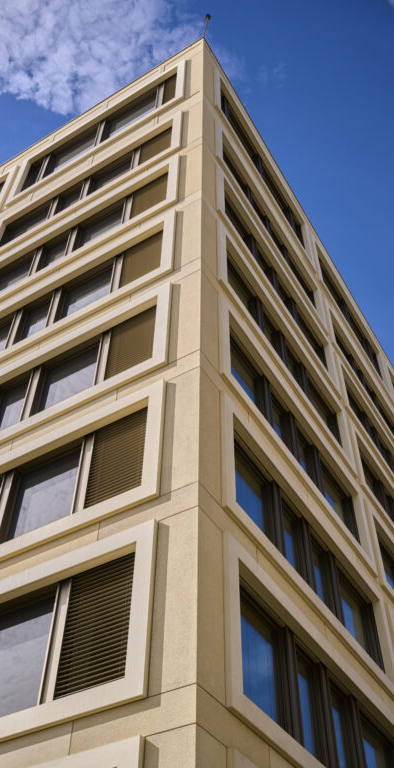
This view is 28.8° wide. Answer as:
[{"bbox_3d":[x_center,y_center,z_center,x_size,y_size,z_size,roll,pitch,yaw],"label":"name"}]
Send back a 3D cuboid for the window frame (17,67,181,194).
[{"bbox_3d":[-3.582,-9.115,28.271,6.989,3.141,0.252,-25,-54,20],"label":"window frame"}]

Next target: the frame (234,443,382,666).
[{"bbox_3d":[2.290,3.608,15.558,0.192,2.105,7.017,-25,-54,20],"label":"frame"}]

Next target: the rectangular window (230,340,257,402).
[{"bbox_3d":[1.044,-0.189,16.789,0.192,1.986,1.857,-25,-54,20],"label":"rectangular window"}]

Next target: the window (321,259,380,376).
[{"bbox_3d":[6.648,-2.729,33.639,0.192,2.993,6.993,-25,-54,20],"label":"window"}]

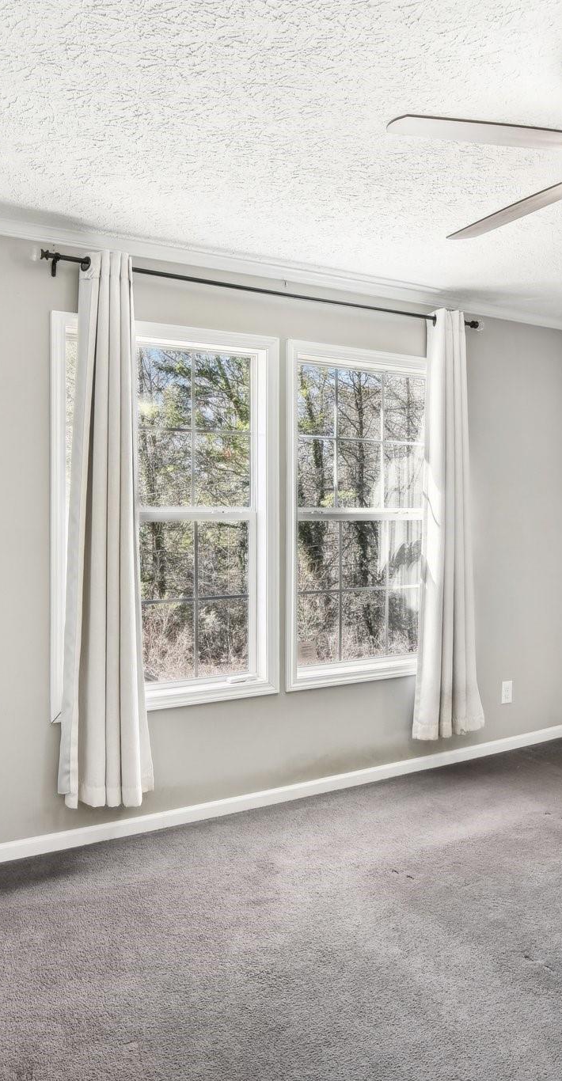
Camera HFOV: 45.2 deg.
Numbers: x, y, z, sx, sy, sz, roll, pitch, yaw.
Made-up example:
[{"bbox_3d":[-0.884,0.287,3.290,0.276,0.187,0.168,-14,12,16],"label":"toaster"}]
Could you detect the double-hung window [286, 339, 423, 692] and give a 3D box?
[{"bbox_3d":[0.450,-0.115,3.339,0.985,1.613,0.095,-1,0,-28],"label":"double-hung window"}]

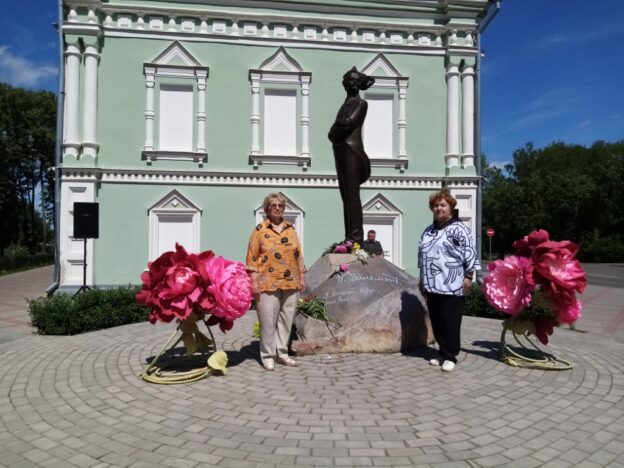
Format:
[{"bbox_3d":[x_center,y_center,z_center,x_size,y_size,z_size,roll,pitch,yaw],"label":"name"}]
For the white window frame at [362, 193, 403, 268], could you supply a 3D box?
[{"bbox_3d":[1.464,-0.038,10.256,1.079,1.682,0.170,1,-1,-7],"label":"white window frame"}]

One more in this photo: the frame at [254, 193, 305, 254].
[{"bbox_3d":[-0.713,-0.045,10.450,1.120,1.740,0.160,1,-2,-7],"label":"frame"}]

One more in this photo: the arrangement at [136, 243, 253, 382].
[{"bbox_3d":[-1.010,0.652,4.120,0.980,1.140,0.750,1,-1,-6],"label":"arrangement"}]

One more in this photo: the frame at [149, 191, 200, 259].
[{"bbox_3d":[-2.828,-0.067,9.739,1.122,1.659,0.170,1,-1,-7],"label":"frame"}]

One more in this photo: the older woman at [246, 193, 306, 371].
[{"bbox_3d":[-0.332,0.431,4.473,0.540,1.640,0.390,1,-2,-8],"label":"older woman"}]

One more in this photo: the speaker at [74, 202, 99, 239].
[{"bbox_3d":[-4.276,-0.260,8.880,0.440,0.680,0.370,1,-1,-14],"label":"speaker"}]

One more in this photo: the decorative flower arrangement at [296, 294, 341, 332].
[{"bbox_3d":[0.071,0.861,5.140,0.460,0.380,0.340,0,-2,0],"label":"decorative flower arrangement"}]

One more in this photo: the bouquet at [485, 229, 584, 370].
[{"bbox_3d":[2.182,0.622,4.648,0.950,1.300,0.780,0,-2,22],"label":"bouquet"}]

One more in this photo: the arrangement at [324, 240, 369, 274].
[{"bbox_3d":[0.405,0.276,5.500,0.500,0.380,0.360,0,-2,0],"label":"arrangement"}]

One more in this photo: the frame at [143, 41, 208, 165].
[{"bbox_3d":[-2.939,-2.837,10.150,1.350,2.650,0.240,1,-2,-7],"label":"frame"}]

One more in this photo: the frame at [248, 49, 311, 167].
[{"bbox_3d":[-0.685,-2.664,10.043,1.335,2.645,0.200,1,-1,-7],"label":"frame"}]

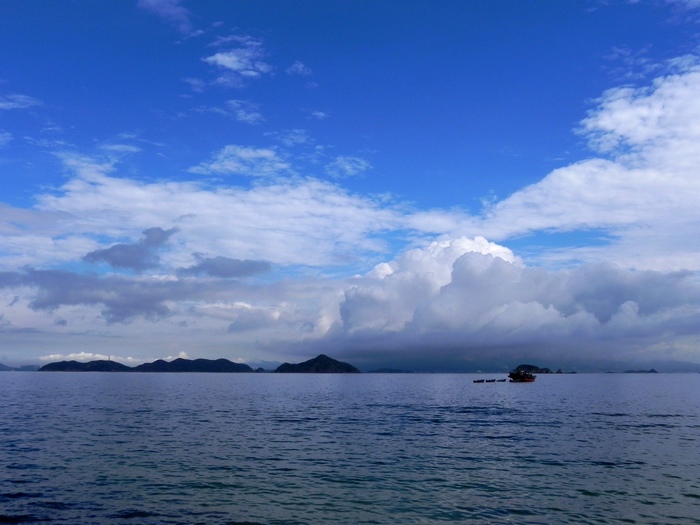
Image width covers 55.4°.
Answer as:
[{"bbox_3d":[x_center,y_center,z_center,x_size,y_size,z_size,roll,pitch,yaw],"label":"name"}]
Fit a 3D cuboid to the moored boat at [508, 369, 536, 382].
[{"bbox_3d":[64.626,42.522,250.000,10.800,4.900,3.500,-3,-10,16],"label":"moored boat"}]

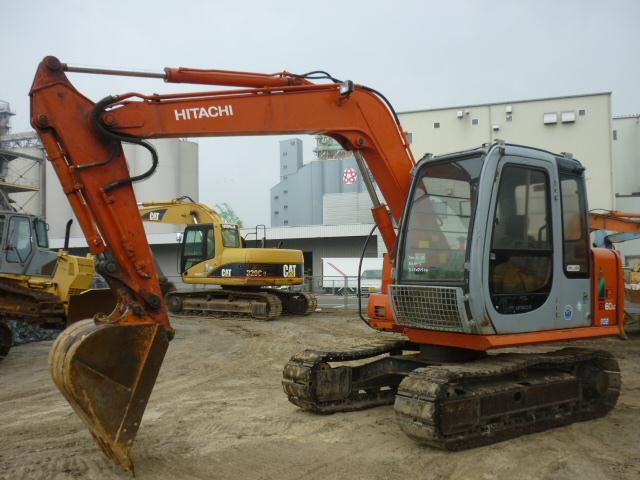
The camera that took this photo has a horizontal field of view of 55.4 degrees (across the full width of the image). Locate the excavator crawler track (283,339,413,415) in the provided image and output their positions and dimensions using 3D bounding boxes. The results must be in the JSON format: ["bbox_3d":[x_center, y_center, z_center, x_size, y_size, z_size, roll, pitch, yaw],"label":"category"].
[{"bbox_3d":[0.876,1.514,7.158,2.770,0.590,0.460,1,-3,-35],"label":"excavator crawler track"}]

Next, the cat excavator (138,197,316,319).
[{"bbox_3d":[-4.388,0.612,21.200,8.200,3.950,2.850,-2,-3,28],"label":"cat excavator"}]

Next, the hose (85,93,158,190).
[{"bbox_3d":[-1.502,-0.734,4.645,0.523,0.721,0.200,1,-3,-32],"label":"hose"}]

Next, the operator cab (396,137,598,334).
[{"bbox_3d":[1.730,0.001,6.140,1.620,1.710,1.030,1,-3,-32],"label":"operator cab"}]

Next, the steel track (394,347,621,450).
[{"bbox_3d":[1.874,1.431,5.734,2.770,0.590,0.460,1,-3,-35],"label":"steel track"}]

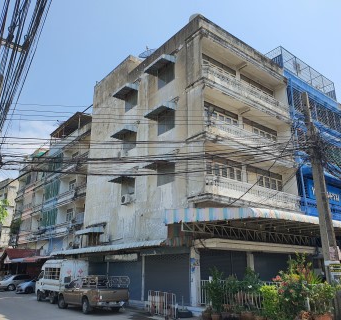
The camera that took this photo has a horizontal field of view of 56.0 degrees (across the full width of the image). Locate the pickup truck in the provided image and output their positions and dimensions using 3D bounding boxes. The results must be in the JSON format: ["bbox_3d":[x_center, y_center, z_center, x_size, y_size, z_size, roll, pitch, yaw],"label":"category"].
[{"bbox_3d":[-4.016,6.786,16.402,1.680,1.680,4.950,15,-24,-36],"label":"pickup truck"}]

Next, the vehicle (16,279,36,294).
[{"bbox_3d":[-11.151,10.931,28.368,4.200,1.470,1.700,12,-22,-32],"label":"vehicle"}]

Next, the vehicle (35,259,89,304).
[{"bbox_3d":[-7.152,7.979,21.126,1.760,2.500,4.150,15,-24,-36],"label":"vehicle"}]

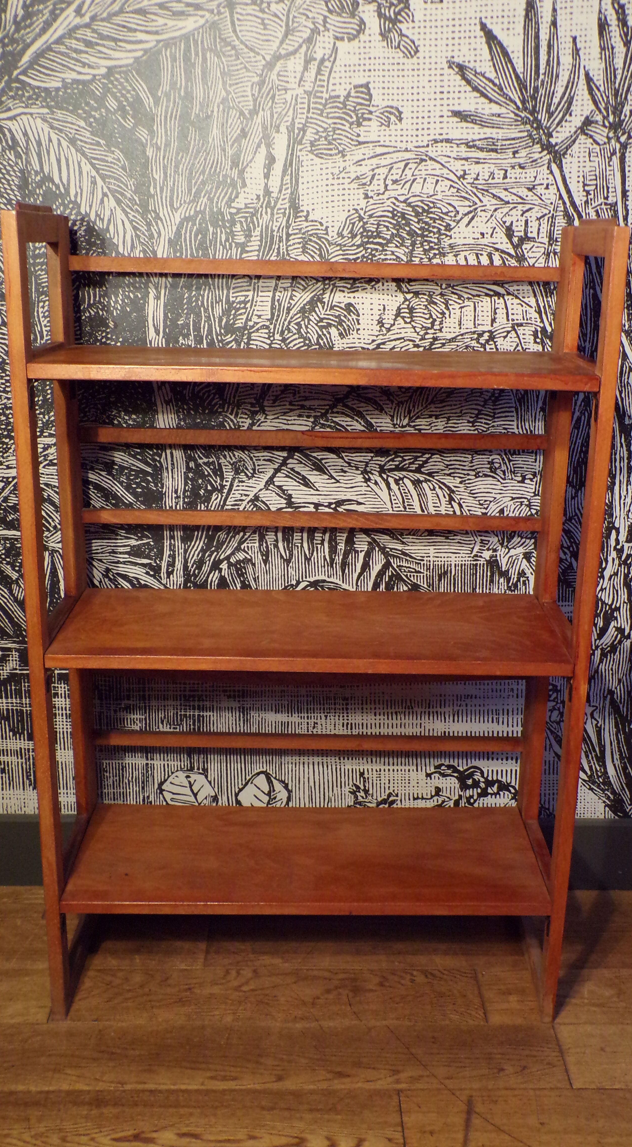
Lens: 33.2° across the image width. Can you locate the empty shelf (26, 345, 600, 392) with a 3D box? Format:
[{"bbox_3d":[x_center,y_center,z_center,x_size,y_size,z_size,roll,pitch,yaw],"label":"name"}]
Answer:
[{"bbox_3d":[-0.003,-0.268,1.367,0.670,0.019,0.266,1,17,0],"label":"empty shelf"}]

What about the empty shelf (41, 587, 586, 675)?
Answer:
[{"bbox_3d":[-0.007,0.077,1.472,0.670,0.019,0.266,1,18,0],"label":"empty shelf"}]

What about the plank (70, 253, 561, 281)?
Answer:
[{"bbox_3d":[-0.002,-0.418,1.454,0.670,0.019,0.012,1,17,-1],"label":"plank"}]

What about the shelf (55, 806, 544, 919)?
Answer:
[{"bbox_3d":[-0.013,0.420,1.575,0.670,0.019,0.266,0,17,0],"label":"shelf"}]

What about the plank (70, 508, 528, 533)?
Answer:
[{"bbox_3d":[-0.005,-0.078,1.557,0.670,0.019,0.012,1,17,-1],"label":"plank"}]

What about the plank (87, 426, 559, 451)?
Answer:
[{"bbox_3d":[-0.002,-0.194,1.522,0.670,0.019,0.012,1,17,-1],"label":"plank"}]

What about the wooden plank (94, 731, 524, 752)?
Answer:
[{"bbox_3d":[-0.011,0.263,1.660,0.670,0.019,0.012,1,17,-1],"label":"wooden plank"}]

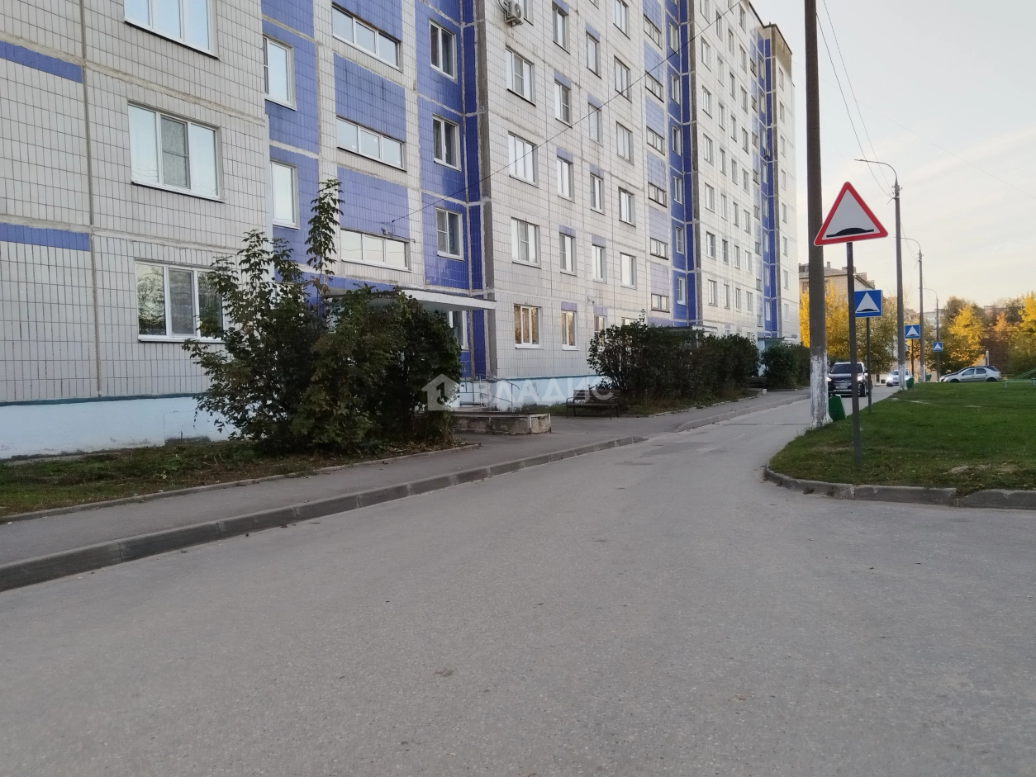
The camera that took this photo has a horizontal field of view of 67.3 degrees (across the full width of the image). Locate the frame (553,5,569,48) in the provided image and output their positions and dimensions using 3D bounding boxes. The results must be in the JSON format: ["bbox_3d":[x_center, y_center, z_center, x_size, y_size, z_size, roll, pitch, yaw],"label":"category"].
[{"bbox_3d":[1.529,-13.354,28.878,0.160,1.420,1.390,-1,1,29],"label":"frame"}]

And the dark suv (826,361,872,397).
[{"bbox_3d":[16.406,-0.451,38.429,1.870,1.690,4.650,-1,1,29],"label":"dark suv"}]

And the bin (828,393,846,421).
[{"bbox_3d":[6.602,0.398,16.100,0.380,0.580,0.380,-1,1,29],"label":"bin"}]

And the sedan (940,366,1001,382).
[{"bbox_3d":[32.865,-0.864,56.500,4.350,1.460,1.700,-1,1,20],"label":"sedan"}]

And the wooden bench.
[{"bbox_3d":[2.129,0.446,22.187,1.520,0.800,0.600,-1,1,35],"label":"wooden bench"}]

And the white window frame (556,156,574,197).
[{"bbox_3d":[1.718,-7.893,29.480,0.180,1.477,1.417,-1,1,29],"label":"white window frame"}]

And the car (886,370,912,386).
[{"bbox_3d":[31.207,-0.843,63.500,1.750,1.450,4.300,-1,1,29],"label":"car"}]

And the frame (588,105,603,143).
[{"bbox_3d":[3.095,-10.836,32.059,0.180,1.407,1.377,-1,1,29],"label":"frame"}]

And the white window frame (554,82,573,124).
[{"bbox_3d":[1.618,-10.566,28.937,0.160,1.400,1.390,-1,1,29],"label":"white window frame"}]

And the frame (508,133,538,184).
[{"bbox_3d":[0.129,-7.689,26.196,0.160,1.420,1.980,-1,1,29],"label":"frame"}]

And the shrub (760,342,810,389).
[{"bbox_3d":[17.341,-1.501,50.500,2.500,3.000,4.200,-1,1,29],"label":"shrub"}]

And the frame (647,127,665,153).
[{"bbox_3d":[7.179,-13.034,41.098,0.180,0.794,2.774,-1,1,29],"label":"frame"}]

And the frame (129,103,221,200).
[{"bbox_3d":[-6.476,-4.421,14.690,0.180,1.397,1.990,-1,1,29],"label":"frame"}]

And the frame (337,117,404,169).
[{"bbox_3d":[-3.973,-6.524,20.896,0.180,0.764,2.824,-1,1,29],"label":"frame"}]

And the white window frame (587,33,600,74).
[{"bbox_3d":[3.004,-13.703,32.011,0.180,1.437,1.447,-1,1,29],"label":"white window frame"}]

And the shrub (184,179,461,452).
[{"bbox_3d":[-3.468,-1.400,14.874,2.400,4.800,5.200,-1,1,29],"label":"shrub"}]

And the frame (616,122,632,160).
[{"bbox_3d":[4.644,-10.786,34.303,0.160,1.420,1.880,-1,1,29],"label":"frame"}]

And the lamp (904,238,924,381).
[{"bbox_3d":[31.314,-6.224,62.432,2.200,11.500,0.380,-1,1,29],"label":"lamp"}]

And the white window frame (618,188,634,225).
[{"bbox_3d":[4.800,-8.130,35.000,0.180,1.407,1.990,-1,1,29],"label":"white window frame"}]

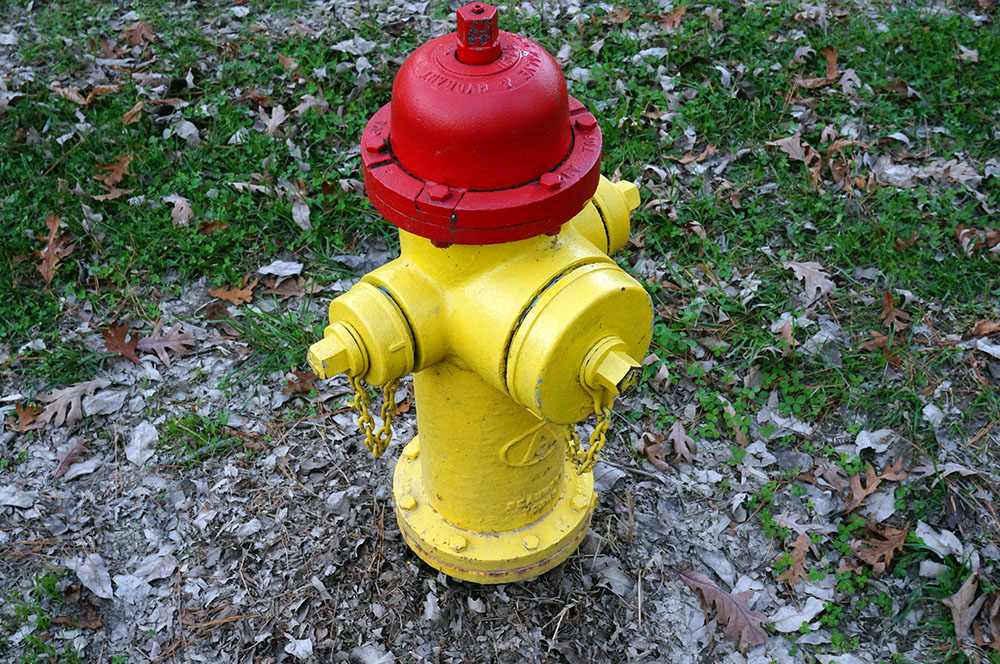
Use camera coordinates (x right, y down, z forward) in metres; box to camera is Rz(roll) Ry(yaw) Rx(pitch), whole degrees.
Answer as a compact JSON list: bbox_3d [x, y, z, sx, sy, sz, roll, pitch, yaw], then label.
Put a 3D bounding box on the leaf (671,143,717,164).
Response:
[{"bbox_3d":[0.394,-0.356,2.353,0.112,0.030,0.039,-19,53,-11],"label":"leaf"}]

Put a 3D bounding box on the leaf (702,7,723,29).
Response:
[{"bbox_3d":[0.518,-0.751,2.773,0.044,0.022,0.071,-41,69,-12],"label":"leaf"}]

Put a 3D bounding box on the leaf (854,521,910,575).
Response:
[{"bbox_3d":[0.538,0.296,1.640,0.054,0.028,0.104,23,47,25],"label":"leaf"}]

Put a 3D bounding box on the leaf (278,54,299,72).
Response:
[{"bbox_3d":[-0.455,-0.581,2.500,0.036,0.025,0.065,-27,49,-25],"label":"leaf"}]

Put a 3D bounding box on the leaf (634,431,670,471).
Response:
[{"bbox_3d":[0.230,0.182,1.770,0.046,0.030,0.069,-2,47,1],"label":"leaf"}]

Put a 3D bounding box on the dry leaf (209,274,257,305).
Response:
[{"bbox_3d":[-0.446,-0.075,1.970,0.081,0.022,0.065,12,45,14],"label":"dry leaf"}]

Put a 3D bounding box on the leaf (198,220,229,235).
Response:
[{"bbox_3d":[-0.515,-0.190,2.097,0.053,0.020,0.022,-8,43,-7],"label":"leaf"}]

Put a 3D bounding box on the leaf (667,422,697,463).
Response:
[{"bbox_3d":[0.270,0.162,1.722,0.040,0.016,0.078,1,43,3],"label":"leaf"}]

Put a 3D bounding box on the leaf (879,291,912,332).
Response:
[{"bbox_3d":[0.668,-0.034,1.996,0.046,0.025,0.079,-23,54,-10],"label":"leaf"}]

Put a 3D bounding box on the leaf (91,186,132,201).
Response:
[{"bbox_3d":[-0.725,-0.261,2.179,0.081,0.025,0.032,-15,45,-14],"label":"leaf"}]

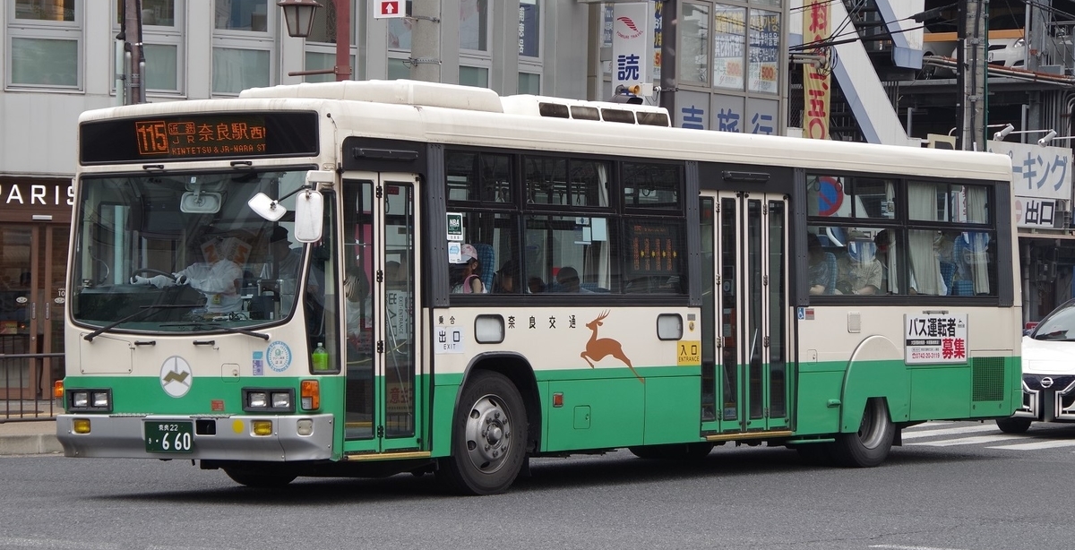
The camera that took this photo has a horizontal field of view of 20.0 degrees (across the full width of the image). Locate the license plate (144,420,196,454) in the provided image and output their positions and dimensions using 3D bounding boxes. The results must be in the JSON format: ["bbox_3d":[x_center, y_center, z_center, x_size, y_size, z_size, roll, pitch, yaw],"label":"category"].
[{"bbox_3d":[-2.658,1.175,22.000,0.440,0.220,0.020,0,0,35],"label":"license plate"}]

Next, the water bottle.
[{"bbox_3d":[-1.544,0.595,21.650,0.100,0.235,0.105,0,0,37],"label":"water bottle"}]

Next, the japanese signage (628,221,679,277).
[{"bbox_3d":[0.947,-0.208,24.862,0.060,0.450,0.750,0,0,37],"label":"japanese signage"}]

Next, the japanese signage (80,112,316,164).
[{"bbox_3d":[-2.521,-0.984,22.169,2.300,0.340,0.120,0,0,37],"label":"japanese signage"}]

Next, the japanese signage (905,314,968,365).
[{"bbox_3d":[3.734,0.598,28.526,0.040,0.475,1.230,0,0,37],"label":"japanese signage"}]

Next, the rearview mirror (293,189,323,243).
[{"bbox_3d":[-1.603,-0.409,21.250,0.210,0.370,0.080,1,0,7],"label":"rearview mirror"}]

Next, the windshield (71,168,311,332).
[{"bbox_3d":[-2.545,-0.174,22.142,2.250,1.200,0.250,0,-4,37],"label":"windshield"}]

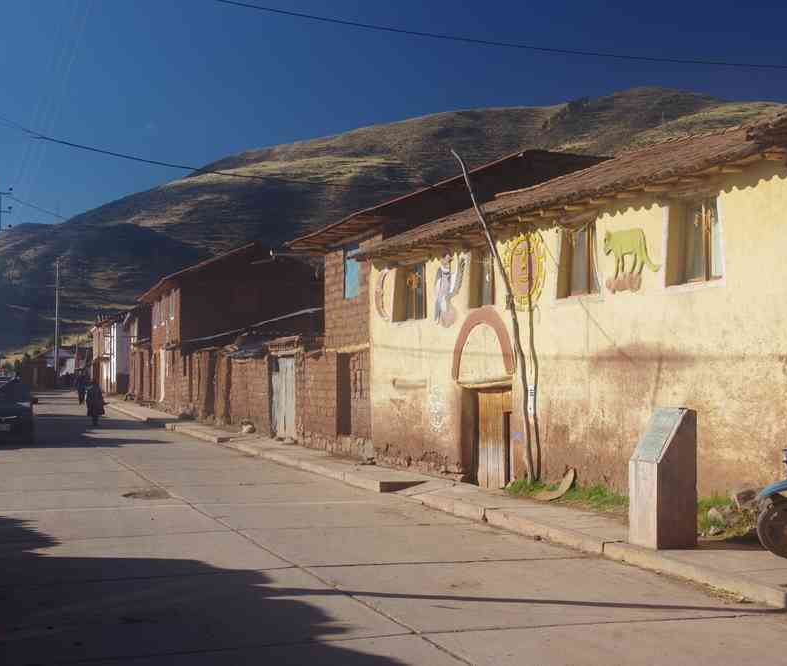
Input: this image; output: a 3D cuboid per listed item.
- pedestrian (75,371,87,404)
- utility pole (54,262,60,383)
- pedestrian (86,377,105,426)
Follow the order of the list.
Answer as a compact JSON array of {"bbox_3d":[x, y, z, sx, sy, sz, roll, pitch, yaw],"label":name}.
[{"bbox_3d":[-15.939,2.800,64.945,0.520,1.680,0.360,1,-2,-18],"label":"pedestrian"},{"bbox_3d":[-27.130,-0.887,103.072,0.350,10.250,0.350,1,-2,-18],"label":"utility pole"},{"bbox_3d":[-9.892,2.308,42.250,0.560,1.580,0.450,1,-2,-18],"label":"pedestrian"}]

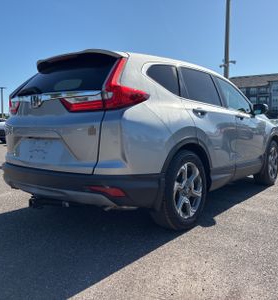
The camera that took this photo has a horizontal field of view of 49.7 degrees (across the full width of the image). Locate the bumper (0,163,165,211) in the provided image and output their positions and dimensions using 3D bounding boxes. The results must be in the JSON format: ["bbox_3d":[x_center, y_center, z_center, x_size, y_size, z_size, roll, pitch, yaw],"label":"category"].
[{"bbox_3d":[-0.719,0.257,2.664,1.820,0.320,0.600,5,6,39],"label":"bumper"}]

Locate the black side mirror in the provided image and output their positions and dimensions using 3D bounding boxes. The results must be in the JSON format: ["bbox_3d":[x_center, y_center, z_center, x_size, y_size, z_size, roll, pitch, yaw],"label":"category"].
[{"bbox_3d":[1.585,-0.529,3.890,0.200,0.150,0.120,5,6,39],"label":"black side mirror"}]

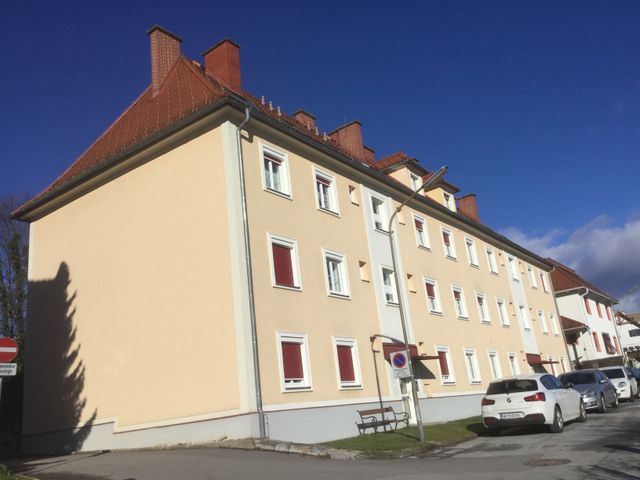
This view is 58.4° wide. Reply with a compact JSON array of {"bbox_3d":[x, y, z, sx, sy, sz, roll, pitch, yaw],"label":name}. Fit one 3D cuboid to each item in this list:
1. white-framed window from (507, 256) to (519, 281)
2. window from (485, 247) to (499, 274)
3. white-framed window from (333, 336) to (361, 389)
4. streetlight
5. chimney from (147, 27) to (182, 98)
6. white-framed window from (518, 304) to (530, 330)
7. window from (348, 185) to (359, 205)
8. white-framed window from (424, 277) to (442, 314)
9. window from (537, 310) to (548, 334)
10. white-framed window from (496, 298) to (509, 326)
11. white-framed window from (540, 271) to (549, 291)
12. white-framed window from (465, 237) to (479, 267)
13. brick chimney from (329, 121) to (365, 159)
[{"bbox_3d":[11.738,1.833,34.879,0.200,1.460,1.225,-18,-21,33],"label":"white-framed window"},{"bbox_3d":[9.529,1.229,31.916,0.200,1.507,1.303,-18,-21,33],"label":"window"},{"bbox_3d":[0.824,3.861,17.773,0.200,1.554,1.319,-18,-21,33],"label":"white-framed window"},{"bbox_3d":[2.911,1.441,14.551,1.964,6.930,0.336,-16,-20,26],"label":"streetlight"},{"bbox_3d":[-6.149,-6.850,22.900,0.515,3.141,1.257,-19,-21,33],"label":"chimney"},{"bbox_3d":[12.399,4.737,34.847,0.200,1.566,1.260,-19,-21,33],"label":"white-framed window"},{"bbox_3d":[1.205,-1.646,21.778,0.250,0.711,0.528,-19,-21,33],"label":"window"},{"bbox_3d":[4.912,2.500,25.043,0.200,1.599,1.335,-19,-21,33],"label":"white-framed window"},{"bbox_3d":[14.647,5.416,37.786,0.200,1.599,1.335,-19,-21,33],"label":"window"},{"bbox_3d":[10.179,4.105,31.983,0.200,1.600,1.338,-19,-21,33],"label":"white-framed window"},{"bbox_3d":[15.909,3.077,40.845,0.200,1.580,1.338,-19,-21,33],"label":"white-framed window"},{"bbox_3d":[8.058,0.704,30.511,0.200,1.599,1.335,-19,-21,33],"label":"white-framed window"},{"bbox_3d":[1.572,-5.193,32.302,2.009,2.369,0.474,-19,-21,33],"label":"brick chimney"}]

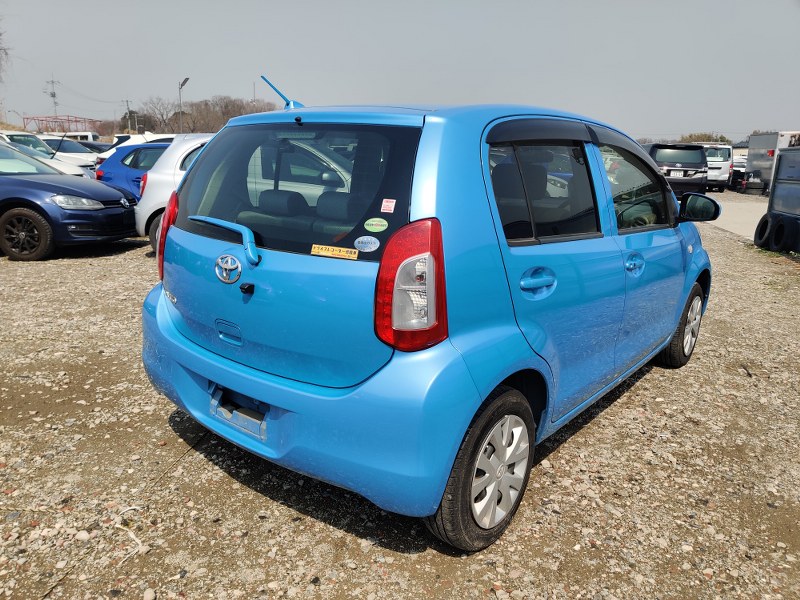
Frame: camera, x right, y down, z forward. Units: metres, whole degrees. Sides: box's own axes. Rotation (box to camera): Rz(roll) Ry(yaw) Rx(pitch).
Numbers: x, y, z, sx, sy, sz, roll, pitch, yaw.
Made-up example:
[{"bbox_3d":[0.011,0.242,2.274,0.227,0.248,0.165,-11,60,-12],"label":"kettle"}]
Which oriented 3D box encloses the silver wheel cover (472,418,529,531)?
[{"bbox_3d":[0.348,0.587,2.133,0.050,0.390,0.390,12,17,37],"label":"silver wheel cover"}]

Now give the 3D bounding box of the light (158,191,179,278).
[{"bbox_3d":[-0.963,-0.254,2.545,0.200,0.375,0.210,11,16,37],"label":"light"}]

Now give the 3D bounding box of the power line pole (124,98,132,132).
[{"bbox_3d":[-53.227,-33.764,122.783,1.600,10.500,0.500,1,13,0],"label":"power line pole"}]

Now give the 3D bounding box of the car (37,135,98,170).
[{"bbox_3d":[-9.045,-3.472,15.700,4.500,1.470,1.780,8,15,25],"label":"car"}]

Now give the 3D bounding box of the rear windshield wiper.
[{"bbox_3d":[-0.621,-0.206,2.138,0.090,0.110,0.520,-11,18,-41],"label":"rear windshield wiper"}]

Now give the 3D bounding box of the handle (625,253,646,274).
[{"bbox_3d":[1.053,-0.163,2.784,0.055,0.100,0.210,11,16,37],"label":"handle"}]

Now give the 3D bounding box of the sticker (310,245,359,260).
[{"bbox_3d":[-0.199,-0.141,1.881,0.175,0.036,0.004,9,-16,27],"label":"sticker"}]

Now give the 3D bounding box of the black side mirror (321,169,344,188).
[{"bbox_3d":[-0.797,-1.413,7.257,0.160,0.170,0.210,2,13,4],"label":"black side mirror"}]

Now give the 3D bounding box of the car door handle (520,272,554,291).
[{"bbox_3d":[0.453,-0.056,2.024,0.040,0.042,0.230,12,15,37],"label":"car door handle"}]

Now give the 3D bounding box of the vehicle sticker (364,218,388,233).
[{"bbox_3d":[-0.070,-0.221,1.853,0.077,0.044,0.003,7,-12,23],"label":"vehicle sticker"}]

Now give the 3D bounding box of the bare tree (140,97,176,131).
[{"bbox_3d":[-32.897,-24.179,85.000,5.000,6.500,5.000,2,14,0],"label":"bare tree"}]

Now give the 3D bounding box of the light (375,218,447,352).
[{"bbox_3d":[0.045,-0.051,1.774,0.215,0.350,0.175,9,15,26],"label":"light"}]

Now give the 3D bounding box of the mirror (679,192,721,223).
[{"bbox_3d":[1.538,-0.474,3.191,0.215,0.150,0.130,12,17,37],"label":"mirror"}]

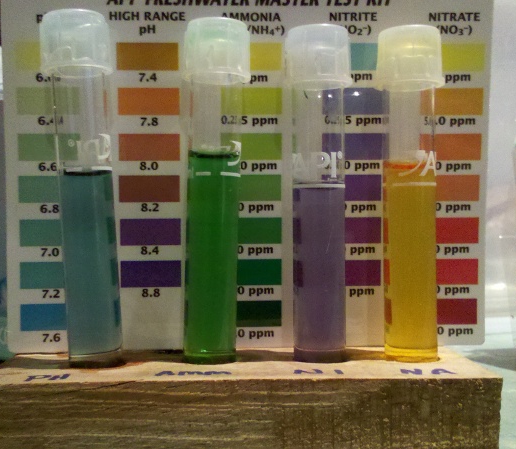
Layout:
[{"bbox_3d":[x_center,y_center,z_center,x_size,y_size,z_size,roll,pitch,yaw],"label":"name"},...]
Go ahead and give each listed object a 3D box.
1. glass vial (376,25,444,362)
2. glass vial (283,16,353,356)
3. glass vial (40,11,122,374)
[{"bbox_3d":[0.040,-0.004,0.165,0.017,0.092,0.017,0,2,0],"label":"glass vial"},{"bbox_3d":[0.016,-0.004,0.165,0.017,0.092,0.017,0,2,0],"label":"glass vial"},{"bbox_3d":[-0.043,-0.005,0.159,0.017,0.092,0.017,-2,3,0],"label":"glass vial"}]

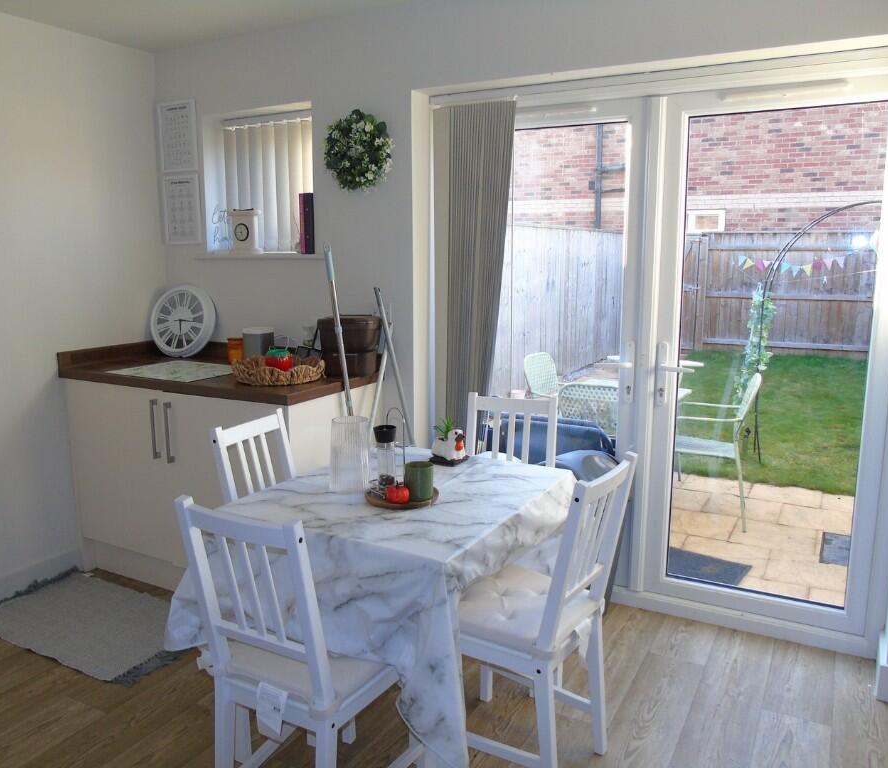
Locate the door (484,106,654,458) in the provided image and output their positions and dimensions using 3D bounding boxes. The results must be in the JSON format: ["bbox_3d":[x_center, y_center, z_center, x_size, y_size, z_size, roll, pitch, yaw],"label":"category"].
[{"bbox_3d":[0.380,-0.139,3.043,0.844,1.899,0.070,5,11,27],"label":"door"}]

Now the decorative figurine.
[{"bbox_3d":[0.016,0.175,2.349,0.105,0.138,0.110,-8,13,-39],"label":"decorative figurine"}]

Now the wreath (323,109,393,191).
[{"bbox_3d":[-0.349,-0.957,3.027,0.322,0.311,0.090,5,11,27],"label":"wreath"}]

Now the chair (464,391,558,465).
[{"bbox_3d":[0.184,0.516,2.593,0.412,0.894,0.492,3,10,18],"label":"chair"}]

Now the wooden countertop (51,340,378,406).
[{"bbox_3d":[-0.940,-0.073,3.059,1.265,0.104,0.594,5,11,28],"label":"wooden countertop"}]

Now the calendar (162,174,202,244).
[{"bbox_3d":[-1.223,-0.810,3.445,0.229,0.321,0.018,5,11,28],"label":"calendar"}]

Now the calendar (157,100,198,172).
[{"bbox_3d":[-1.226,-1.136,3.393,0.239,0.316,0.018,5,11,28],"label":"calendar"}]

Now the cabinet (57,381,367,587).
[{"bbox_3d":[-0.958,0.413,3.263,1.226,0.876,0.628,5,11,27],"label":"cabinet"}]

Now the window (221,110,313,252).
[{"bbox_3d":[-0.754,-0.899,3.342,0.605,0.607,0.070,5,11,28],"label":"window"}]

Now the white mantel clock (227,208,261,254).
[{"bbox_3d":[-0.922,-0.712,3.463,0.151,0.208,0.060,4,10,23],"label":"white mantel clock"}]

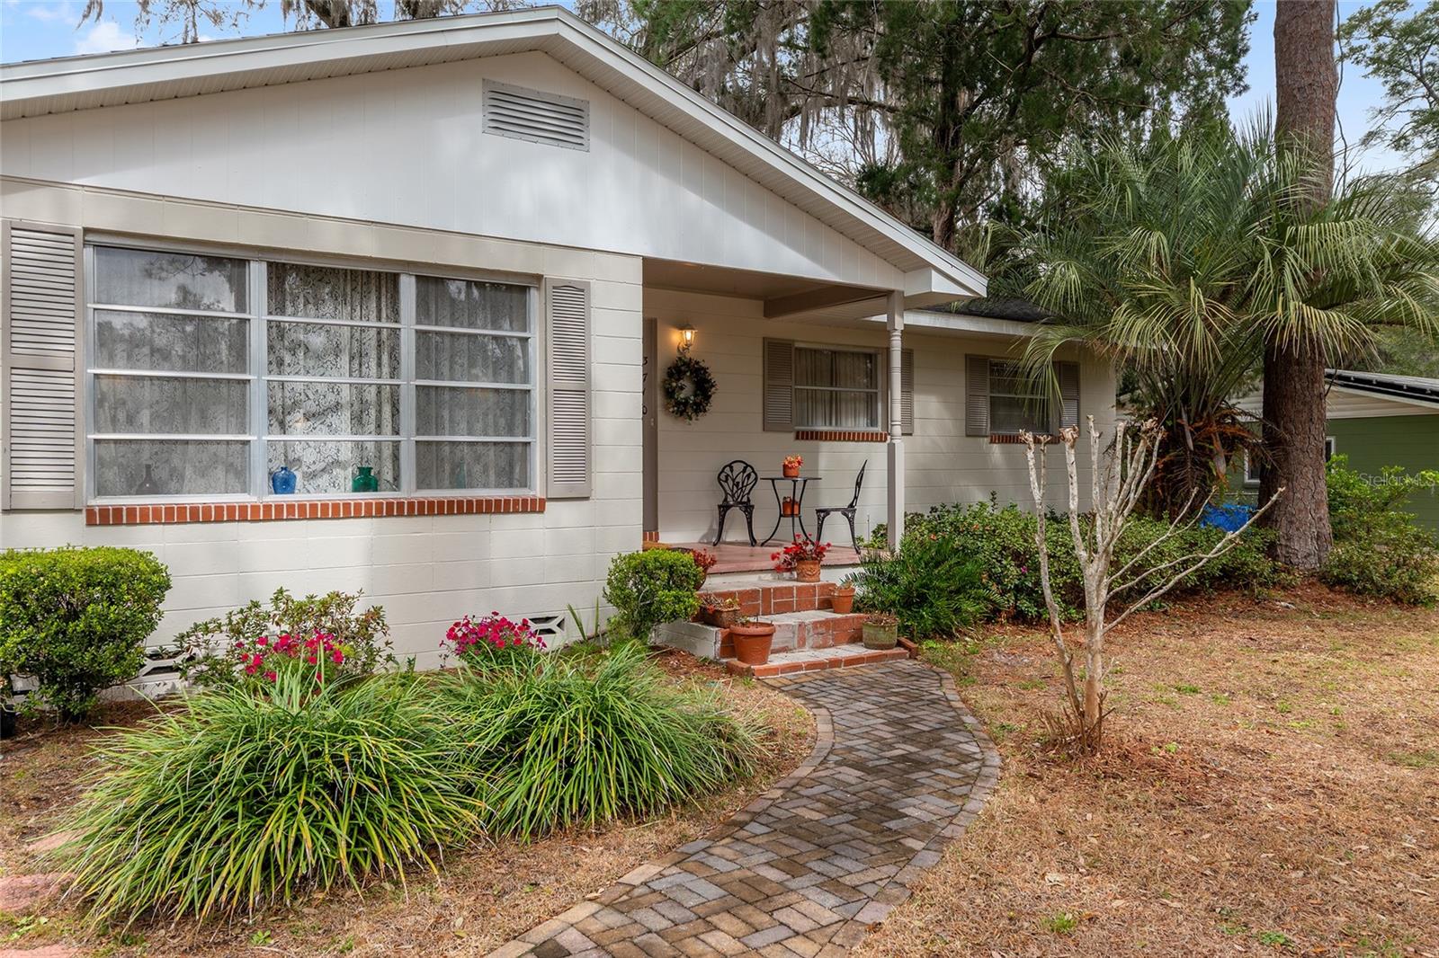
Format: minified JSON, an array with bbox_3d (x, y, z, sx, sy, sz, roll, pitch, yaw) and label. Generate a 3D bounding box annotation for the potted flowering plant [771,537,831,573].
[{"bbox_3d":[0.639,0.643,8.394,0.440,0.360,0.400,0,1,0],"label":"potted flowering plant"}]

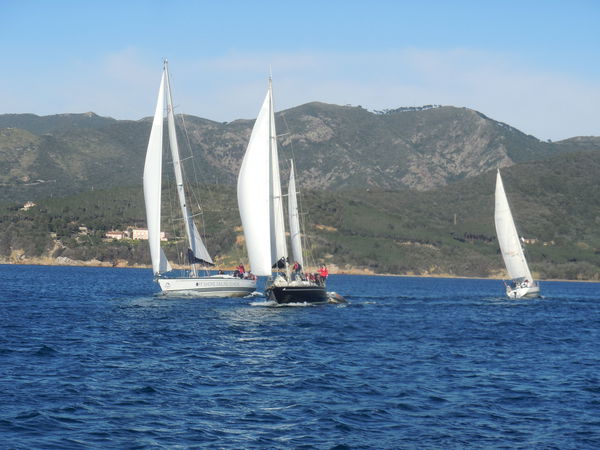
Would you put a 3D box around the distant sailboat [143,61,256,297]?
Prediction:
[{"bbox_3d":[-9.170,-3.902,164.119,4.600,20.300,14.300,-11,-7,26],"label":"distant sailboat"}]

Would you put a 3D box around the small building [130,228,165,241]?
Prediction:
[{"bbox_3d":[-108.254,6.931,1350.000,25.000,8.300,11.000,2,-1,-2],"label":"small building"}]

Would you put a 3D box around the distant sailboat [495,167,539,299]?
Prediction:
[{"bbox_3d":[24.461,1.146,221.005,3.700,15.200,11.000,-18,-8,19],"label":"distant sailboat"}]

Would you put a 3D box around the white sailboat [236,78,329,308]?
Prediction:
[{"bbox_3d":[-1.480,-2.733,150.519,5.200,17.800,14.500,-6,-3,11],"label":"white sailboat"}]

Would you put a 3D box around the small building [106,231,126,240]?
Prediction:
[{"bbox_3d":[-131.477,7.717,1350.000,13.500,6.300,8.500,1,-1,10],"label":"small building"}]

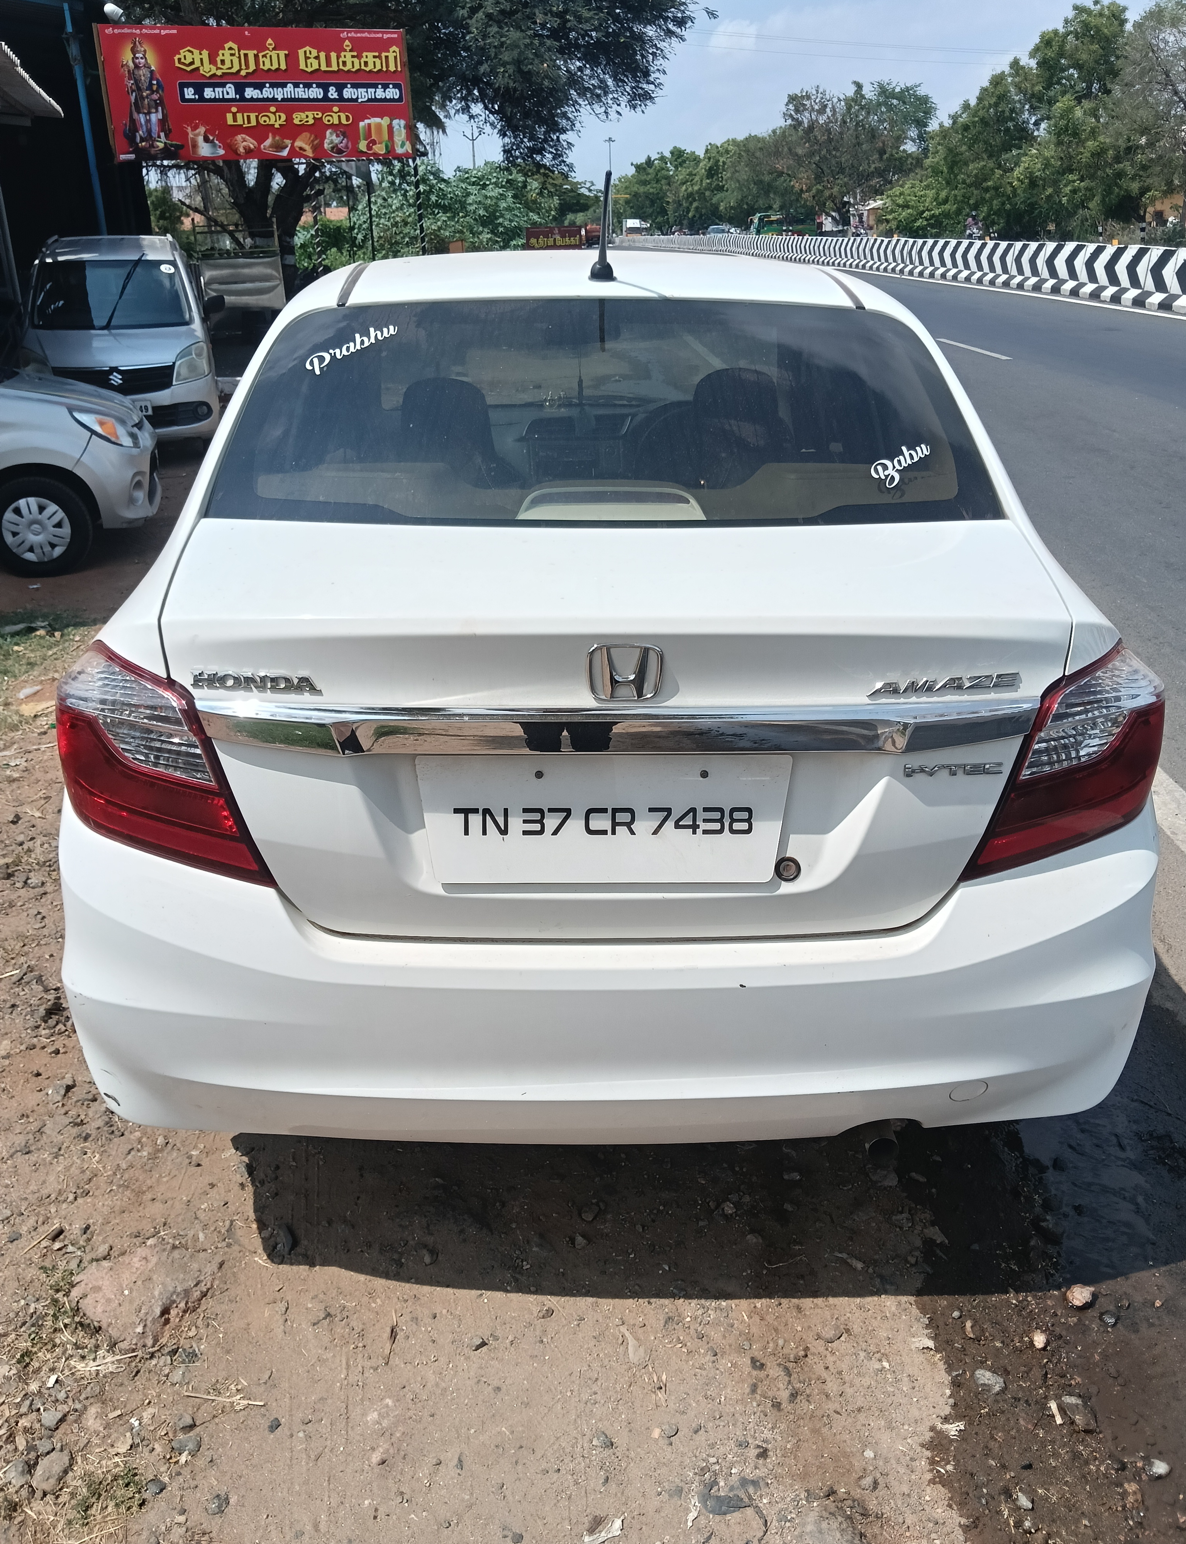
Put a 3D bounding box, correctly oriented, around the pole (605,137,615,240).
[{"bbox_3d":[1.769,-57.509,122.179,1.100,9.500,0.400,0,24,-1],"label":"pole"}]

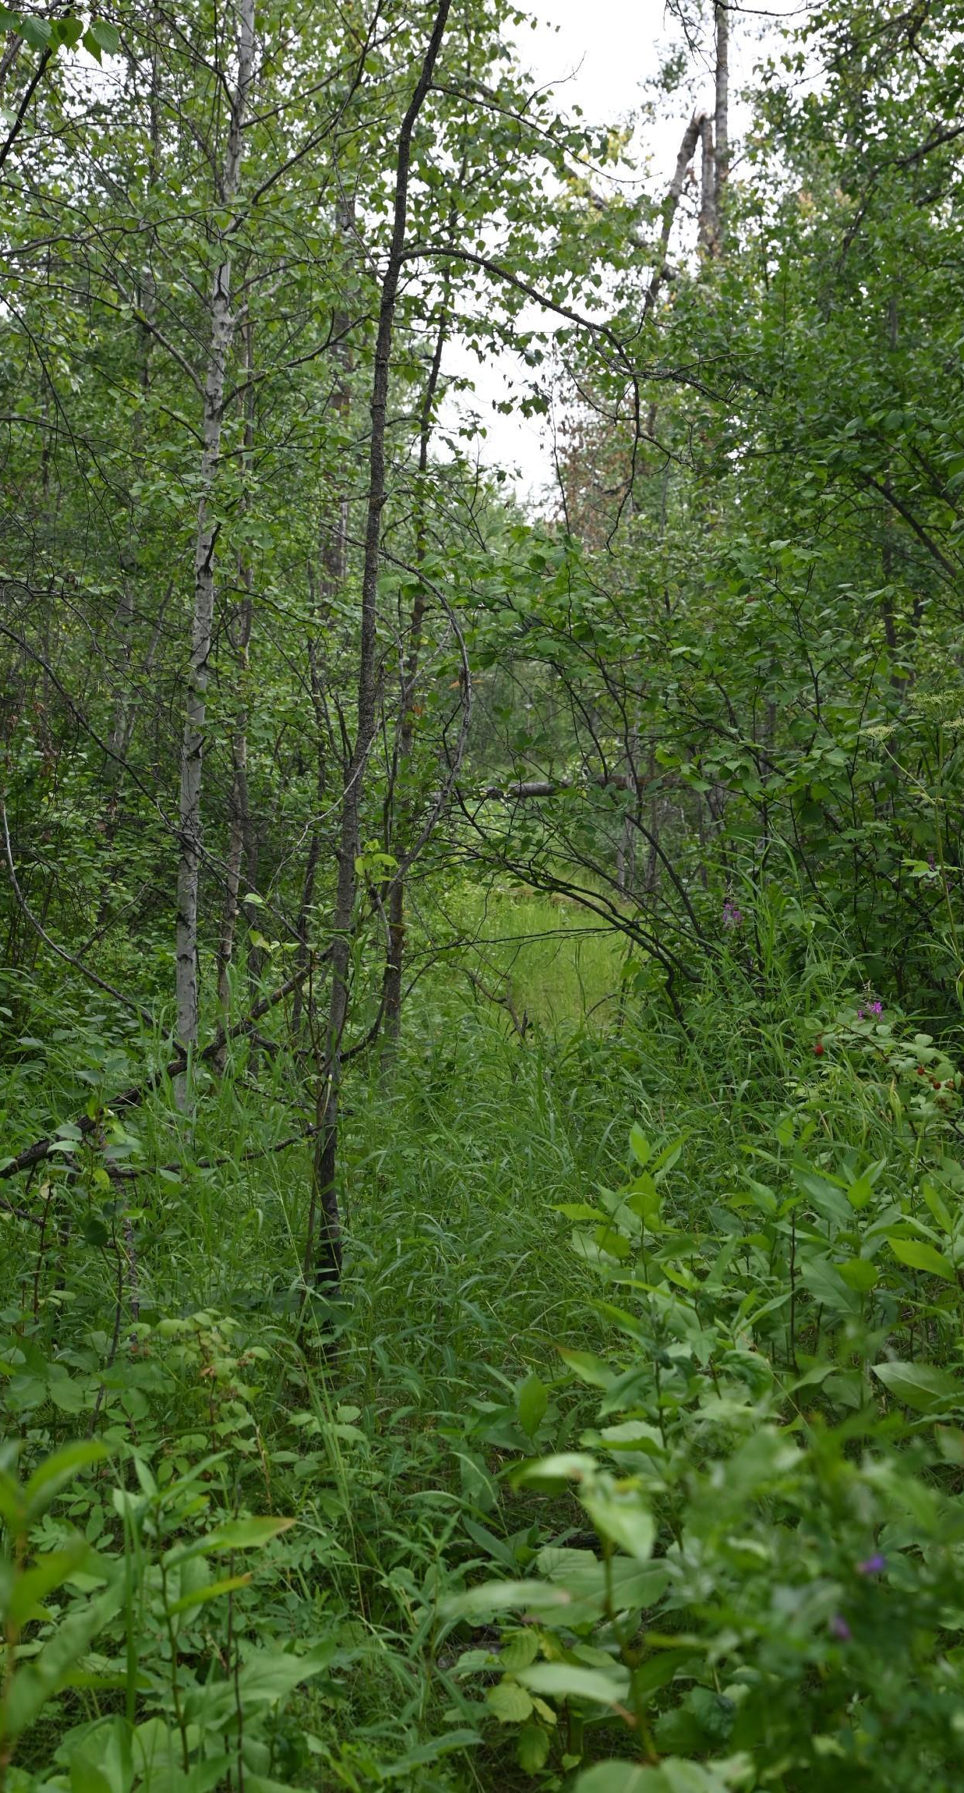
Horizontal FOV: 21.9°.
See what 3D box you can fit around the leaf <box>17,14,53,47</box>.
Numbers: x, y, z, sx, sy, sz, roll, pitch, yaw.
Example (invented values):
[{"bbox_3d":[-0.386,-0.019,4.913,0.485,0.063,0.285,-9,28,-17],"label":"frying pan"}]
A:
[{"bbox_3d":[-0.664,-1.287,3.700,0.052,0.050,0.022,0,3,-6],"label":"leaf"}]

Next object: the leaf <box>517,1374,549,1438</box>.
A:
[{"bbox_3d":[0.068,0.685,3.350,0.042,0.087,0.025,0,3,0],"label":"leaf"}]

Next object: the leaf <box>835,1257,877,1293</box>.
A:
[{"bbox_3d":[0.534,0.540,3.550,0.058,0.050,0.035,0,3,0],"label":"leaf"}]

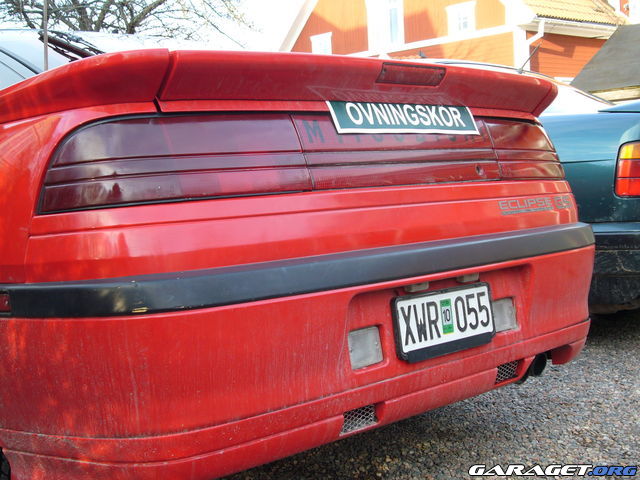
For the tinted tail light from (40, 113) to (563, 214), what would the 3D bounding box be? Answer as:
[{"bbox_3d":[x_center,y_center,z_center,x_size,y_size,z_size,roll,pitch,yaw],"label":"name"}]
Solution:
[{"bbox_3d":[0.158,-0.192,1.923,1.550,0.190,0.210,-6,7,-41],"label":"tinted tail light"}]

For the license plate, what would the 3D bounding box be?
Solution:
[{"bbox_3d":[0.277,0.174,1.830,0.312,0.128,0.020,-6,-2,-41],"label":"license plate"}]

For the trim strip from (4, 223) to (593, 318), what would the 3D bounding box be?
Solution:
[{"bbox_3d":[0.186,0.029,1.917,1.660,0.090,0.370,-6,7,-41],"label":"trim strip"}]

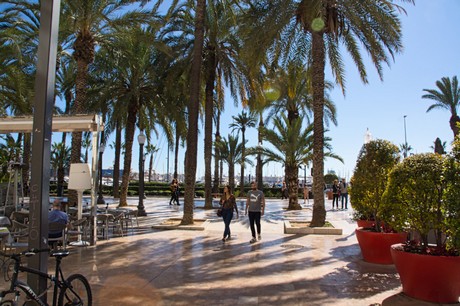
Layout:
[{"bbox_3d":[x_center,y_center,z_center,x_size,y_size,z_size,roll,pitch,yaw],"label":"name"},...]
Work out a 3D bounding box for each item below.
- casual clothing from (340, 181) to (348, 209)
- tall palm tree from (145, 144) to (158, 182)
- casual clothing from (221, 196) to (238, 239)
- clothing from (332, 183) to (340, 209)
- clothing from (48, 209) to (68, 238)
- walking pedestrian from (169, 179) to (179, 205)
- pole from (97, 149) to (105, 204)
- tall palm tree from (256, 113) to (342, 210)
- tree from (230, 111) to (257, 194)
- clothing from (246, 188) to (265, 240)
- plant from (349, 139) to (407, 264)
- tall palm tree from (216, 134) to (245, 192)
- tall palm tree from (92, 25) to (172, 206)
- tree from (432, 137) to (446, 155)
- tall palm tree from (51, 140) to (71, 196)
[{"bbox_3d":[6.809,2.456,20.597,0.500,1.740,0.360,-1,-4,14],"label":"casual clothing"},{"bbox_3d":[-14.084,2.161,62.003,2.700,8.200,2.700,0,-4,0],"label":"tall palm tree"},{"bbox_3d":[-0.015,1.834,10.000,0.500,1.330,0.400,0,-4,7],"label":"casual clothing"},{"bbox_3d":[6.122,2.490,19.852,0.450,1.390,0.340,0,-4,3],"label":"clothing"},{"bbox_3d":[-4.543,1.842,8.992,0.560,0.760,0.450,0,-4,7],"label":"clothing"},{"bbox_3d":[-3.839,2.696,23.691,0.600,1.700,0.500,-1,-4,17],"label":"walking pedestrian"},{"bbox_3d":[-8.644,1.536,23.134,0.500,3.850,0.500,0,-4,0],"label":"pole"},{"bbox_3d":[3.974,0.470,21.280,5.600,5.800,5.500,0,-4,0],"label":"tall palm tree"},{"bbox_3d":[1.279,0.126,34.077,2.700,8.300,2.700,0,-4,0],"label":"tree"},{"bbox_3d":[0.749,1.744,10.006,0.530,1.490,0.360,0,-4,6],"label":"clothing"},{"bbox_3d":[3.403,1.054,7.793,1.300,2.680,1.300,0,-4,0],"label":"plant"},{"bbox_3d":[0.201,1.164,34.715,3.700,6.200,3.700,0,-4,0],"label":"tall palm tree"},{"bbox_3d":[-6.253,-2.278,21.992,5.200,11.300,5.200,0,-4,0],"label":"tall palm tree"},{"bbox_3d":[34.910,1.578,58.034,2.800,8.800,2.800,0,-4,0],"label":"tree"},{"bbox_3d":[-16.041,1.537,32.773,2.500,5.300,2.500,0,-4,0],"label":"tall palm tree"}]

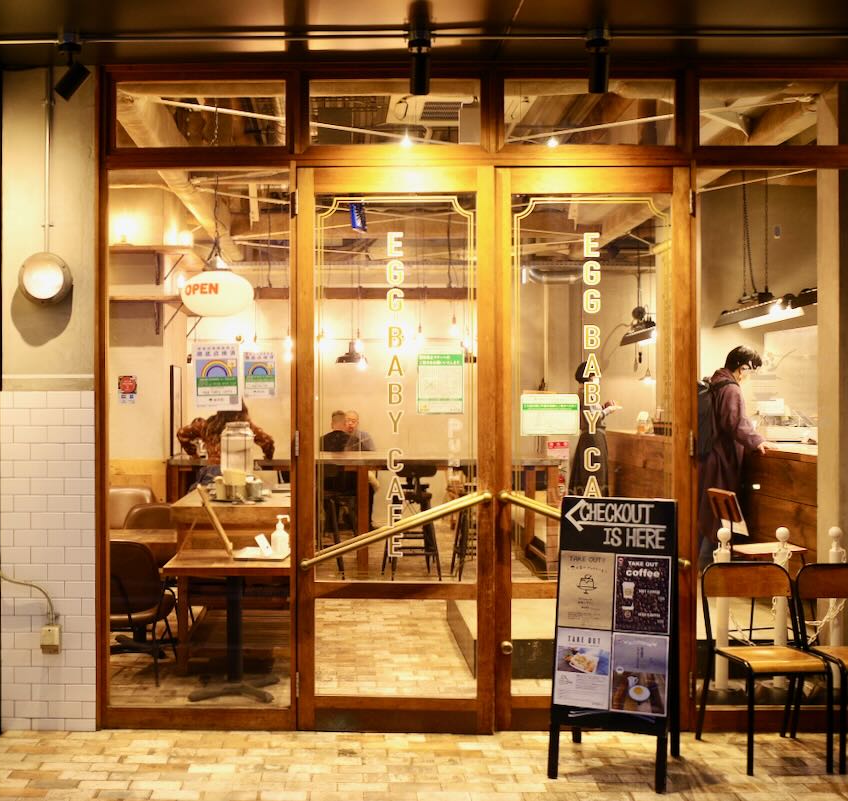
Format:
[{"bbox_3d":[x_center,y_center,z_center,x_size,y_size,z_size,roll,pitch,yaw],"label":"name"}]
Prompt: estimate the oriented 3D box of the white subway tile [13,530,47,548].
[{"bbox_3d":[-1.763,0.619,4.189,0.150,0.075,0.010,0,0,1],"label":"white subway tile"}]

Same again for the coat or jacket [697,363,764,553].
[{"bbox_3d":[2.169,0.413,6.650,0.500,1.270,0.500,0,0,-3],"label":"coat or jacket"}]

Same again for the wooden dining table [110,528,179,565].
[{"bbox_3d":[-1.730,1.175,5.690,0.630,0.700,0.600,0,0,1],"label":"wooden dining table"}]

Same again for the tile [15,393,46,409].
[{"bbox_3d":[-1.781,-0.004,4.226,0.150,0.075,0.010,0,1,1],"label":"tile"}]

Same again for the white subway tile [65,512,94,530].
[{"bbox_3d":[-1.546,0.539,4.199,0.138,0.077,0.009,0,1,1],"label":"white subway tile"}]

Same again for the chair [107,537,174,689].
[{"bbox_3d":[-1.617,1.101,5.055,0.490,0.770,0.520,0,1,1],"label":"chair"}]

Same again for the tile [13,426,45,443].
[{"bbox_3d":[-1.765,0.153,4.189,0.150,0.075,0.010,0,0,1],"label":"tile"}]

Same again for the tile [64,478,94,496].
[{"bbox_3d":[-1.557,0.387,4.229,0.139,0.075,0.010,0,0,1],"label":"tile"}]

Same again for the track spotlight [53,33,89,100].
[{"bbox_3d":[-1.453,-1.375,3.860,0.143,0.270,0.100,0,0,1],"label":"track spotlight"}]

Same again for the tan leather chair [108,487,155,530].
[{"bbox_3d":[-2.310,1.078,7.126,0.480,0.780,0.520,0,1,1],"label":"tan leather chair"}]

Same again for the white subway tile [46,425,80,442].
[{"bbox_3d":[-1.629,0.152,4.229,0.149,0.075,0.010,0,0,1],"label":"white subway tile"}]

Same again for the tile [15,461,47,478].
[{"bbox_3d":[-1.781,0.308,4.229,0.150,0.075,0.010,0,1,1],"label":"tile"}]

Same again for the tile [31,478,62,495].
[{"bbox_3d":[-1.706,0.387,4.232,0.151,0.074,0.010,0,0,1],"label":"tile"}]

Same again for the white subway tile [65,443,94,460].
[{"bbox_3d":[-1.545,0.229,4.196,0.137,0.076,0.009,0,1,1],"label":"white subway tile"}]

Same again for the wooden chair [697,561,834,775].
[{"bbox_3d":[1.429,1.101,3.916,0.410,0.775,0.425,0,1,-7],"label":"wooden chair"}]

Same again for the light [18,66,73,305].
[{"bbox_3d":[-1.700,-0.970,4.161,0.235,1.073,0.110,0,0,1],"label":"light"}]

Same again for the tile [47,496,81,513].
[{"bbox_3d":[-1.617,0.461,4.199,0.148,0.075,0.009,0,1,1],"label":"tile"}]

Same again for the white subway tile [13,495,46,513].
[{"bbox_3d":[-1.779,0.464,4.225,0.150,0.075,0.010,0,0,1],"label":"white subway tile"}]

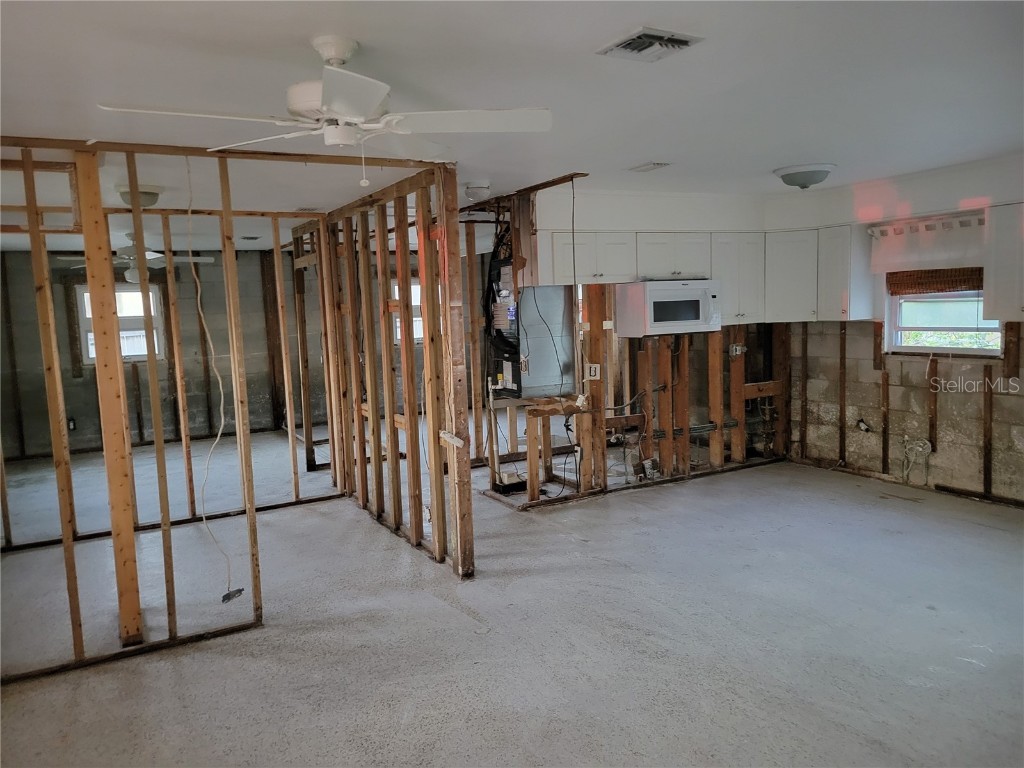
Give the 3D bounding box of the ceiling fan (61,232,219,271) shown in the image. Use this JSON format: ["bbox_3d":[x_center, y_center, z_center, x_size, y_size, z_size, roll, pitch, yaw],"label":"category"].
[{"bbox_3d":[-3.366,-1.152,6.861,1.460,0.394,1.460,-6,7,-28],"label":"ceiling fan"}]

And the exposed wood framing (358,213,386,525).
[{"bbox_3d":[-1.058,-0.120,5.840,0.084,2.317,0.089,-6,7,-28],"label":"exposed wood framing"}]

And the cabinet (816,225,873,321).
[{"bbox_3d":[2.837,-0.930,6.506,0.331,0.777,0.316,-6,7,-28],"label":"cabinet"}]

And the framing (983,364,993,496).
[{"bbox_3d":[3.474,0.349,5.605,0.024,0.977,0.043,-6,7,-29],"label":"framing"}]

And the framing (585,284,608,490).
[{"bbox_3d":[0.695,0.019,6.343,0.143,1.709,0.089,-6,7,-28],"label":"framing"}]

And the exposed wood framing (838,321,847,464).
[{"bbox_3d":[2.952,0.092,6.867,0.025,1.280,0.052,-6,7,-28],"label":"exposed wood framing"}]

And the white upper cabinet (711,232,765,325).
[{"bbox_3d":[1.868,-0.910,6.723,0.617,0.775,0.328,-5,7,-28],"label":"white upper cabinet"}]

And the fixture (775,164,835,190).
[{"bbox_3d":[1.913,-1.338,5.024,0.391,0.127,0.391,-6,7,-29],"label":"fixture"}]

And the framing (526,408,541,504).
[{"bbox_3d":[0.162,0.585,6.118,0.095,0.691,0.041,-6,7,-29],"label":"framing"}]

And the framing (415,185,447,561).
[{"bbox_3d":[-0.486,-0.030,4.787,0.084,2.317,0.089,-6,7,-28],"label":"framing"}]

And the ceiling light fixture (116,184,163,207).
[{"bbox_3d":[-2.331,-1.171,4.833,0.281,0.120,0.281,-6,7,-29],"label":"ceiling light fixture"}]

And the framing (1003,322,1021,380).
[{"bbox_3d":[3.554,-0.238,5.450,0.040,0.394,0.103,-6,7,-28],"label":"framing"}]

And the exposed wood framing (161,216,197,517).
[{"bbox_3d":[-2.577,-0.116,5.966,0.042,2.351,0.088,-6,7,-28],"label":"exposed wood framing"}]

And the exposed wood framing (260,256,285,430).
[{"bbox_3d":[-3.266,-0.592,10.560,0.173,2.411,0.041,-6,7,-29],"label":"exposed wood framing"}]

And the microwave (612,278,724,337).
[{"bbox_3d":[1.276,-0.625,6.247,0.765,0.417,0.389,-6,7,-28],"label":"microwave"}]

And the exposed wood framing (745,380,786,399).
[{"bbox_3d":[2.366,0.060,7.277,0.472,0.133,0.040,-6,7,-28],"label":"exposed wood framing"}]

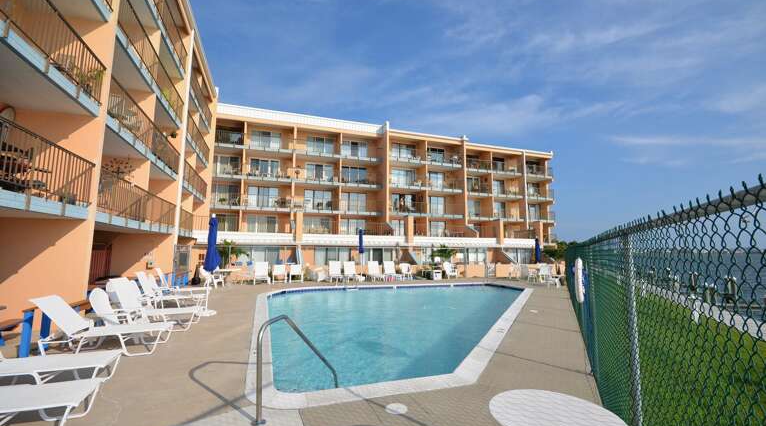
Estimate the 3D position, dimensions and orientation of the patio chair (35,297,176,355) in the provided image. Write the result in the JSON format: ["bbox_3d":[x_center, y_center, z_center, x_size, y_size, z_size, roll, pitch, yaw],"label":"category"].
[{"bbox_3d":[-4.535,1.834,5.290,1.830,0.930,0.620,2,-7,-17],"label":"patio chair"}]

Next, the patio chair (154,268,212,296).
[{"bbox_3d":[-6.627,2.403,10.589,1.750,1.030,0.620,2,-7,-13],"label":"patio chair"}]

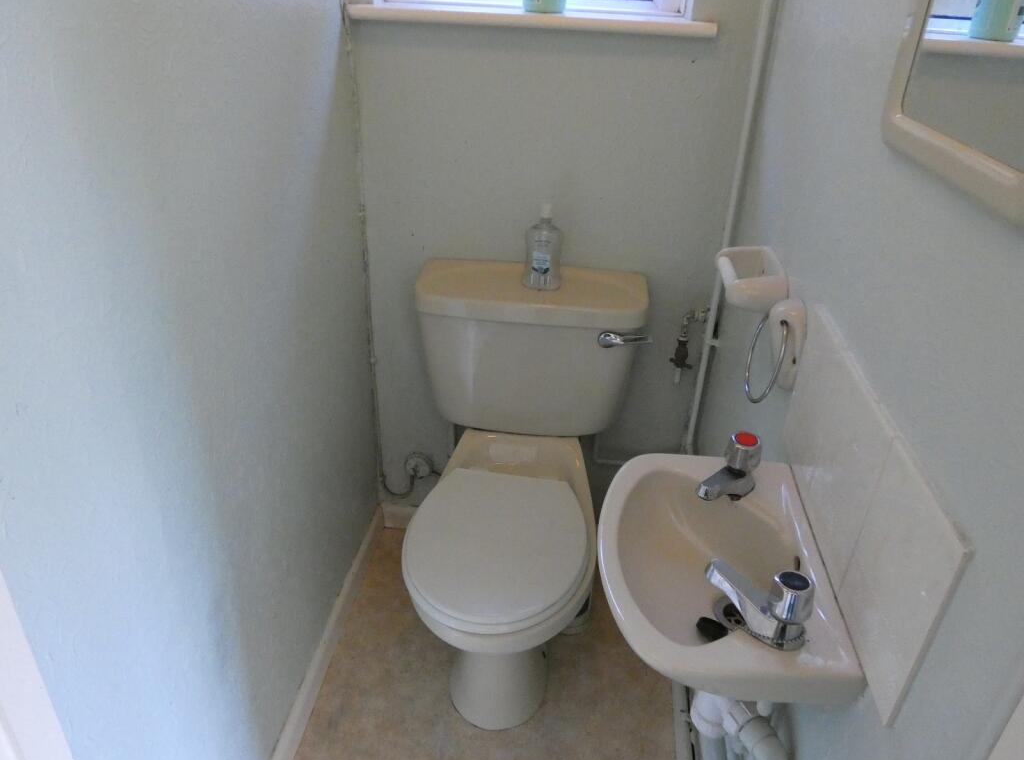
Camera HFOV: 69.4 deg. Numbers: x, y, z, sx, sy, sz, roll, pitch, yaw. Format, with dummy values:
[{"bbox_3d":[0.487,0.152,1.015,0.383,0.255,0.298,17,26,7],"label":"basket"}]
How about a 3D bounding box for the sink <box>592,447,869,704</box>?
[{"bbox_3d":[0.239,0.260,0.930,0.270,0.148,0.365,5,30,5],"label":"sink"}]

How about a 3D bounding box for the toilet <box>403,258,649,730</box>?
[{"bbox_3d":[0.005,0.264,1.546,0.475,0.810,0.685,5,30,5],"label":"toilet"}]

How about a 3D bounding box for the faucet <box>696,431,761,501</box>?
[{"bbox_3d":[0.277,0.115,0.958,0.107,0.087,0.047,-19,36,-32],"label":"faucet"}]

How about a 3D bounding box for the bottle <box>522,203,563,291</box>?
[{"bbox_3d":[0.064,-0.273,1.496,0.077,0.177,0.050,7,30,8],"label":"bottle"}]

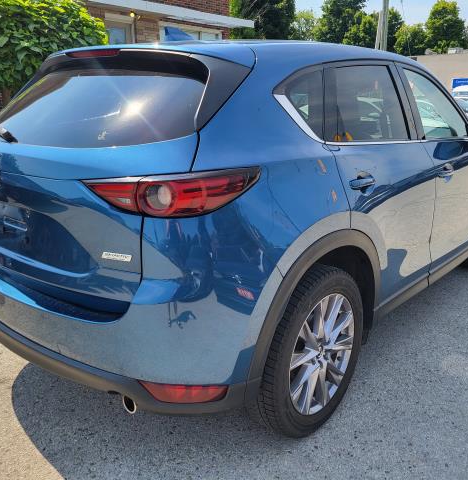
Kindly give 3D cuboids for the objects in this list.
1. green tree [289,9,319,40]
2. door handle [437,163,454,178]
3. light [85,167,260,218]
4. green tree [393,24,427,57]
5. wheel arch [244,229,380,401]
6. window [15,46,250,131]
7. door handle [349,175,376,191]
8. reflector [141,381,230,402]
[{"bbox_3d":[6.824,-17.875,48.481,6.000,9.818,6.000,2,16,7],"label":"green tree"},{"bbox_3d":[1.215,-0.393,2.744,0.055,0.055,0.220,12,20,40],"label":"door handle"},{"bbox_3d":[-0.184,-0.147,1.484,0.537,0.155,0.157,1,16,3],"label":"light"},{"bbox_3d":[18.595,-18.020,51.254,4.200,9.500,4.200,12,20,40],"label":"green tree"},{"bbox_3d":[0.320,0.233,1.945,0.140,0.520,0.980,12,20,40],"label":"wheel arch"},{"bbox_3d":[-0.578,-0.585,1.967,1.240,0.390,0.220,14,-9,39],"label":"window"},{"bbox_3d":[0.524,-0.233,1.953,0.050,0.050,0.195,14,21,39],"label":"door handle"},{"bbox_3d":[-0.169,0.503,1.602,0.302,0.075,0.060,1,15,7],"label":"reflector"}]

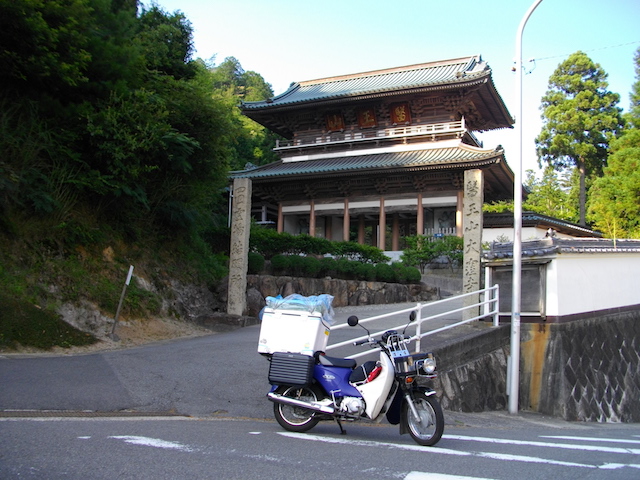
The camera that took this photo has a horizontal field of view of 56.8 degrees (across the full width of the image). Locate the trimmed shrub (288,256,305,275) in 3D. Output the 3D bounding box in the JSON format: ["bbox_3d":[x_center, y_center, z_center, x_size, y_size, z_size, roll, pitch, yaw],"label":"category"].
[{"bbox_3d":[-0.675,0.733,17.000,0.546,0.632,0.546,0,-4,0],"label":"trimmed shrub"}]

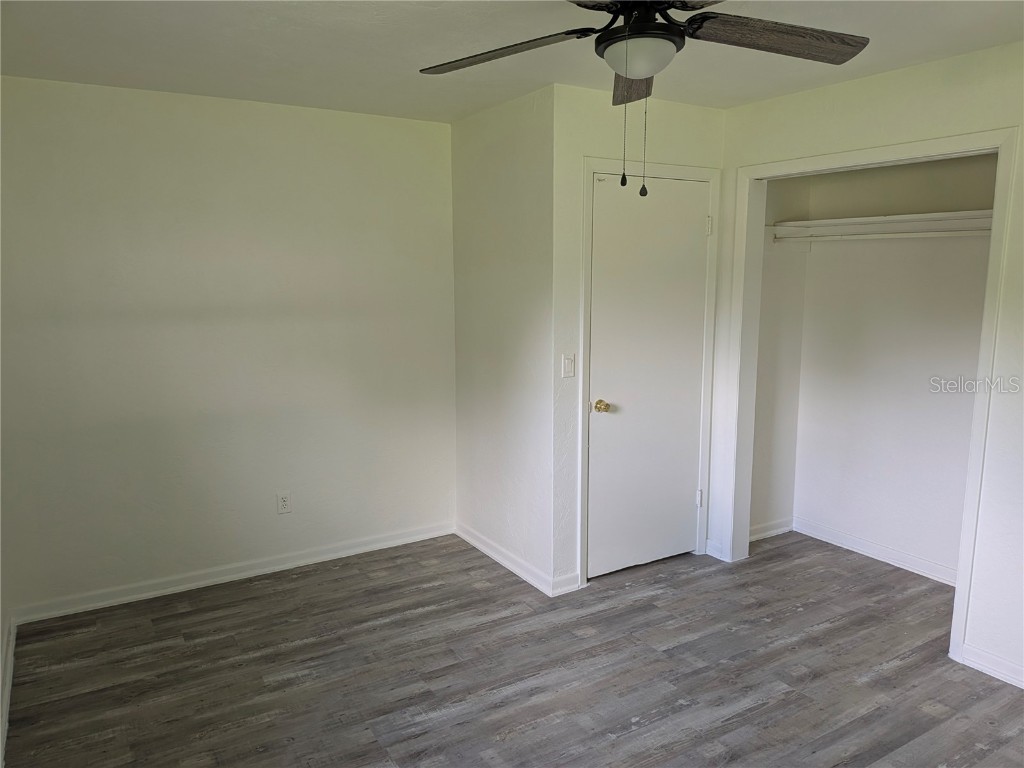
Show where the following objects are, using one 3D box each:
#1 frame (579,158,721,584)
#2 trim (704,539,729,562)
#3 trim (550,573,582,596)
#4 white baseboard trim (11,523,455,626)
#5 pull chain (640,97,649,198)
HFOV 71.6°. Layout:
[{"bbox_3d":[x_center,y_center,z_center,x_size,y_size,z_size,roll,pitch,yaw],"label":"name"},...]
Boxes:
[{"bbox_3d":[0.697,-0.048,3.709,0.900,2.120,0.100,-6,11,-31],"label":"frame"},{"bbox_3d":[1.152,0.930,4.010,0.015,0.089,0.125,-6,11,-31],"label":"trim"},{"bbox_3d":[0.266,1.006,3.571,0.173,0.089,0.015,-6,11,-31],"label":"trim"},{"bbox_3d":[-1.312,0.972,3.818,2.270,0.089,0.015,-6,11,-31],"label":"white baseboard trim"},{"bbox_3d":[0.382,-0.693,2.040,0.020,0.300,0.020,0,9,0],"label":"pull chain"}]

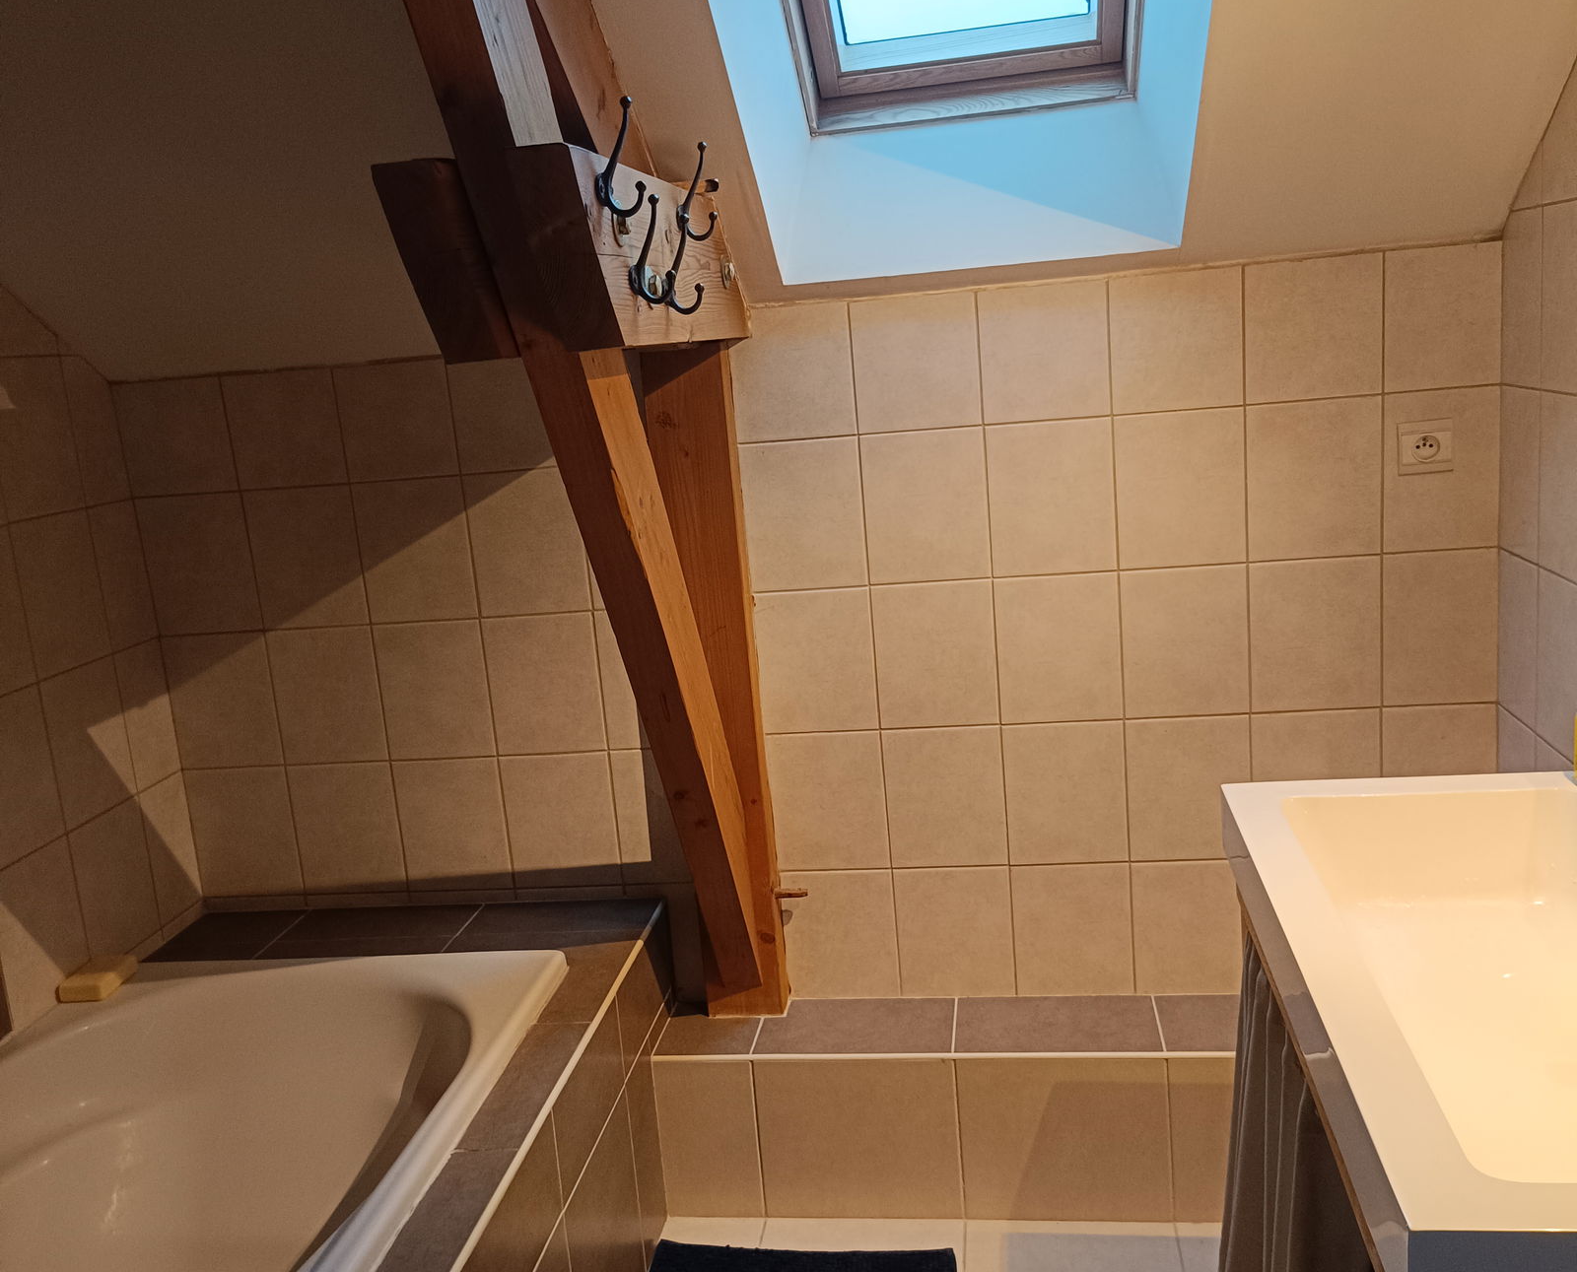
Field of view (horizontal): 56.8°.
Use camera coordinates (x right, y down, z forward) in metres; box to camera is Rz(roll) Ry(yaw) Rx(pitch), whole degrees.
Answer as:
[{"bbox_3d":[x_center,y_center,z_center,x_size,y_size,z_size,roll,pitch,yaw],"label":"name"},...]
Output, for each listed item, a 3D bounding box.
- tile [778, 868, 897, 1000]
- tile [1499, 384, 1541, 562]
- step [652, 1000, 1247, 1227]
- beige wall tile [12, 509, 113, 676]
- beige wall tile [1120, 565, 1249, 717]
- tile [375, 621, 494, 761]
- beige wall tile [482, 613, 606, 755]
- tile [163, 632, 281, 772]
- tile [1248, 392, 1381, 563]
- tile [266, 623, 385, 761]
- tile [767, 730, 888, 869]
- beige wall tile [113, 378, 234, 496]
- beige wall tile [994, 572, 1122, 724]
[{"bbox_3d":[0.090,0.526,2.577,0.200,0.235,0.010,-3,12,9],"label":"tile"},{"bbox_3d":[1.089,-0.240,2.159,0.010,0.247,0.174,-3,11,9],"label":"tile"},{"bbox_3d":[0.484,0.787,2.450,1.389,0.294,0.218,-3,11,9],"label":"step"},{"bbox_3d":[-1.177,-0.068,2.356,0.010,0.246,0.199,-3,12,9],"label":"beige wall tile"},{"bbox_3d":[0.648,0.010,2.377,0.200,0.247,0.010,-3,11,9],"label":"beige wall tile"},{"bbox_3d":[-0.624,0.096,2.583,0.200,0.247,0.010,-3,11,9],"label":"tile"},{"bbox_3d":[-0.423,0.084,2.558,0.200,0.248,0.010,-3,12,9],"label":"beige wall tile"},{"bbox_3d":[-1.025,0.118,2.648,0.202,0.247,0.010,-3,11,9],"label":"tile"},{"bbox_3d":[0.822,-0.243,2.283,0.199,0.246,0.010,-3,12,9],"label":"tile"},{"bbox_3d":[-0.824,0.106,2.615,0.200,0.247,0.010,-3,11,9],"label":"tile"},{"bbox_3d":[0.069,0.286,2.518,0.200,0.247,0.010,-3,11,9],"label":"tile"},{"bbox_3d":[-1.067,-0.349,2.560,0.204,0.200,0.010,-3,12,9],"label":"beige wall tile"},{"bbox_3d":[0.447,0.021,2.405,0.200,0.247,0.010,-3,11,9],"label":"beige wall tile"}]

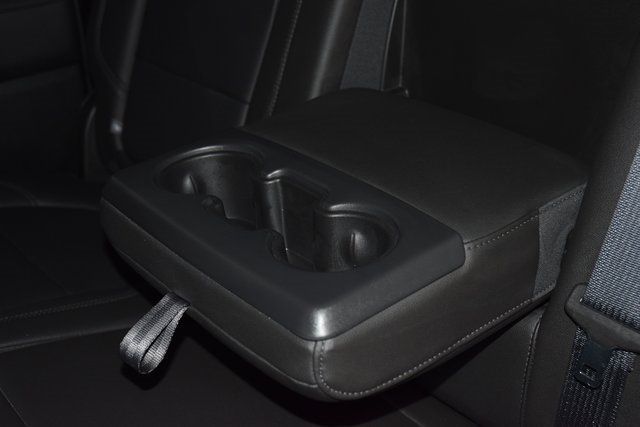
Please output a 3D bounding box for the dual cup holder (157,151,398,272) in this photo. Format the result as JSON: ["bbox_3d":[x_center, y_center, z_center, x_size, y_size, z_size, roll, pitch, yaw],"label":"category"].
[{"bbox_3d":[-0.038,0.019,0.714,0.090,0.066,0.247,-25,36,-32],"label":"dual cup holder"}]

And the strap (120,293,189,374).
[{"bbox_3d":[-0.123,0.090,0.681,0.050,0.043,0.032,-25,36,-32],"label":"strap"}]

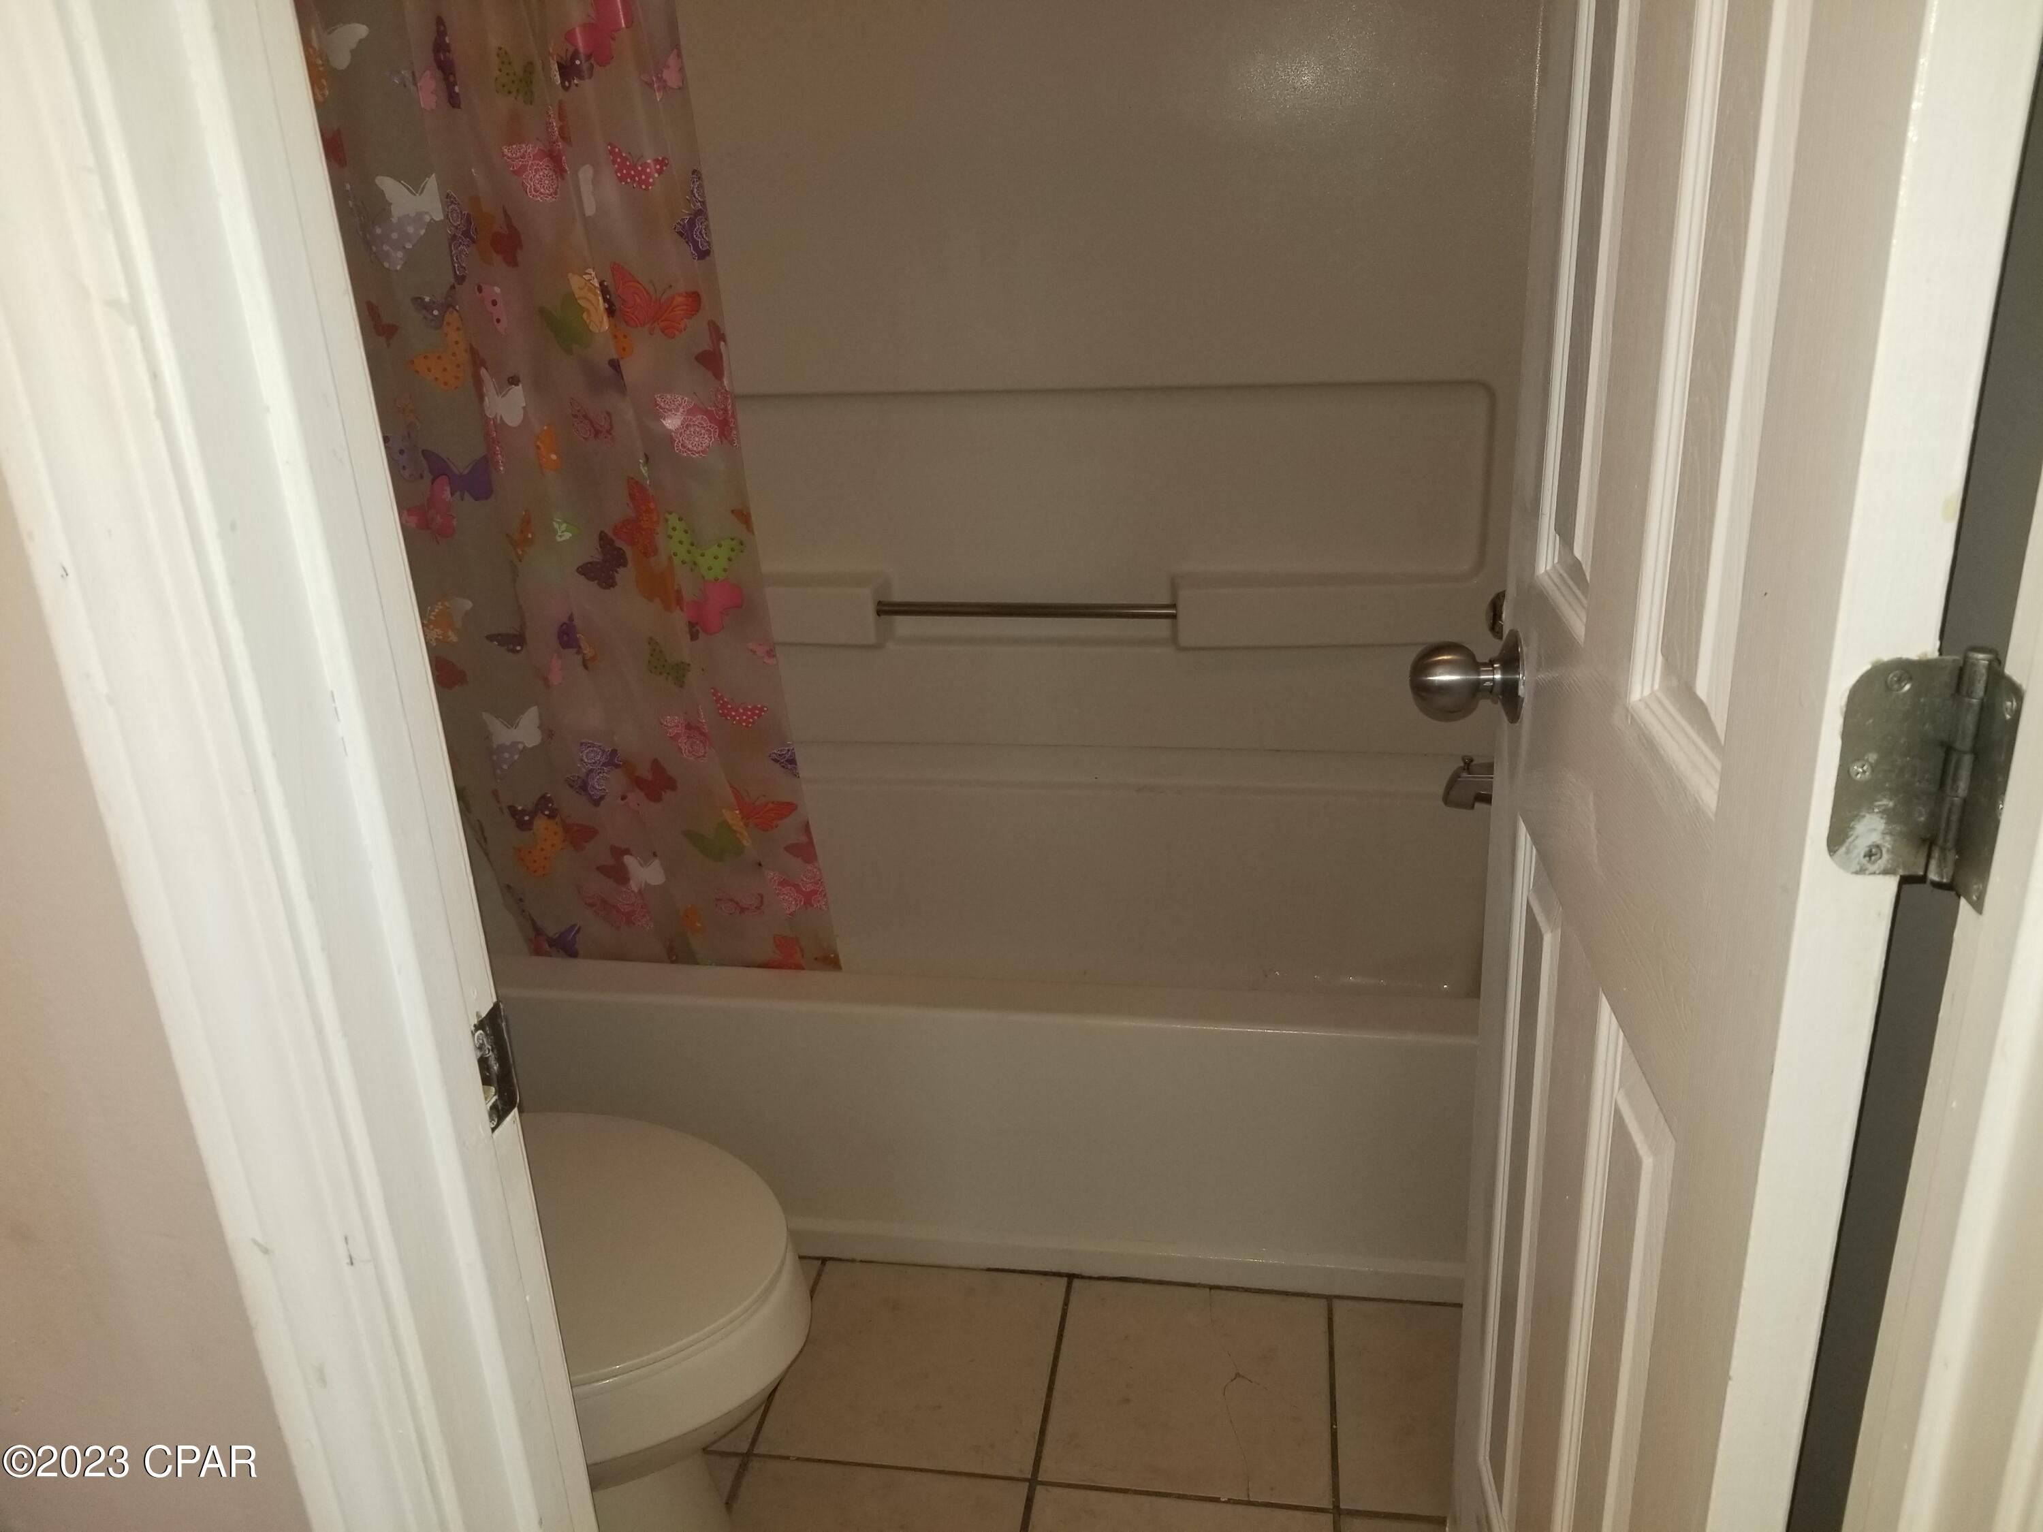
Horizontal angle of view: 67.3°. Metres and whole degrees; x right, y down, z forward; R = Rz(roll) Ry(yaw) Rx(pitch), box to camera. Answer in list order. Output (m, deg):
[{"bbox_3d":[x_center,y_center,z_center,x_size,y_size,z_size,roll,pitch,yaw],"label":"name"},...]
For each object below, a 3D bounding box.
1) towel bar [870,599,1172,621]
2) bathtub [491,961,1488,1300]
[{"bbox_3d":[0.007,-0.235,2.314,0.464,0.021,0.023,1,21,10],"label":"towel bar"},{"bbox_3d":[-0.029,0.318,2.208,1.520,0.375,0.770,1,21,10],"label":"bathtub"}]

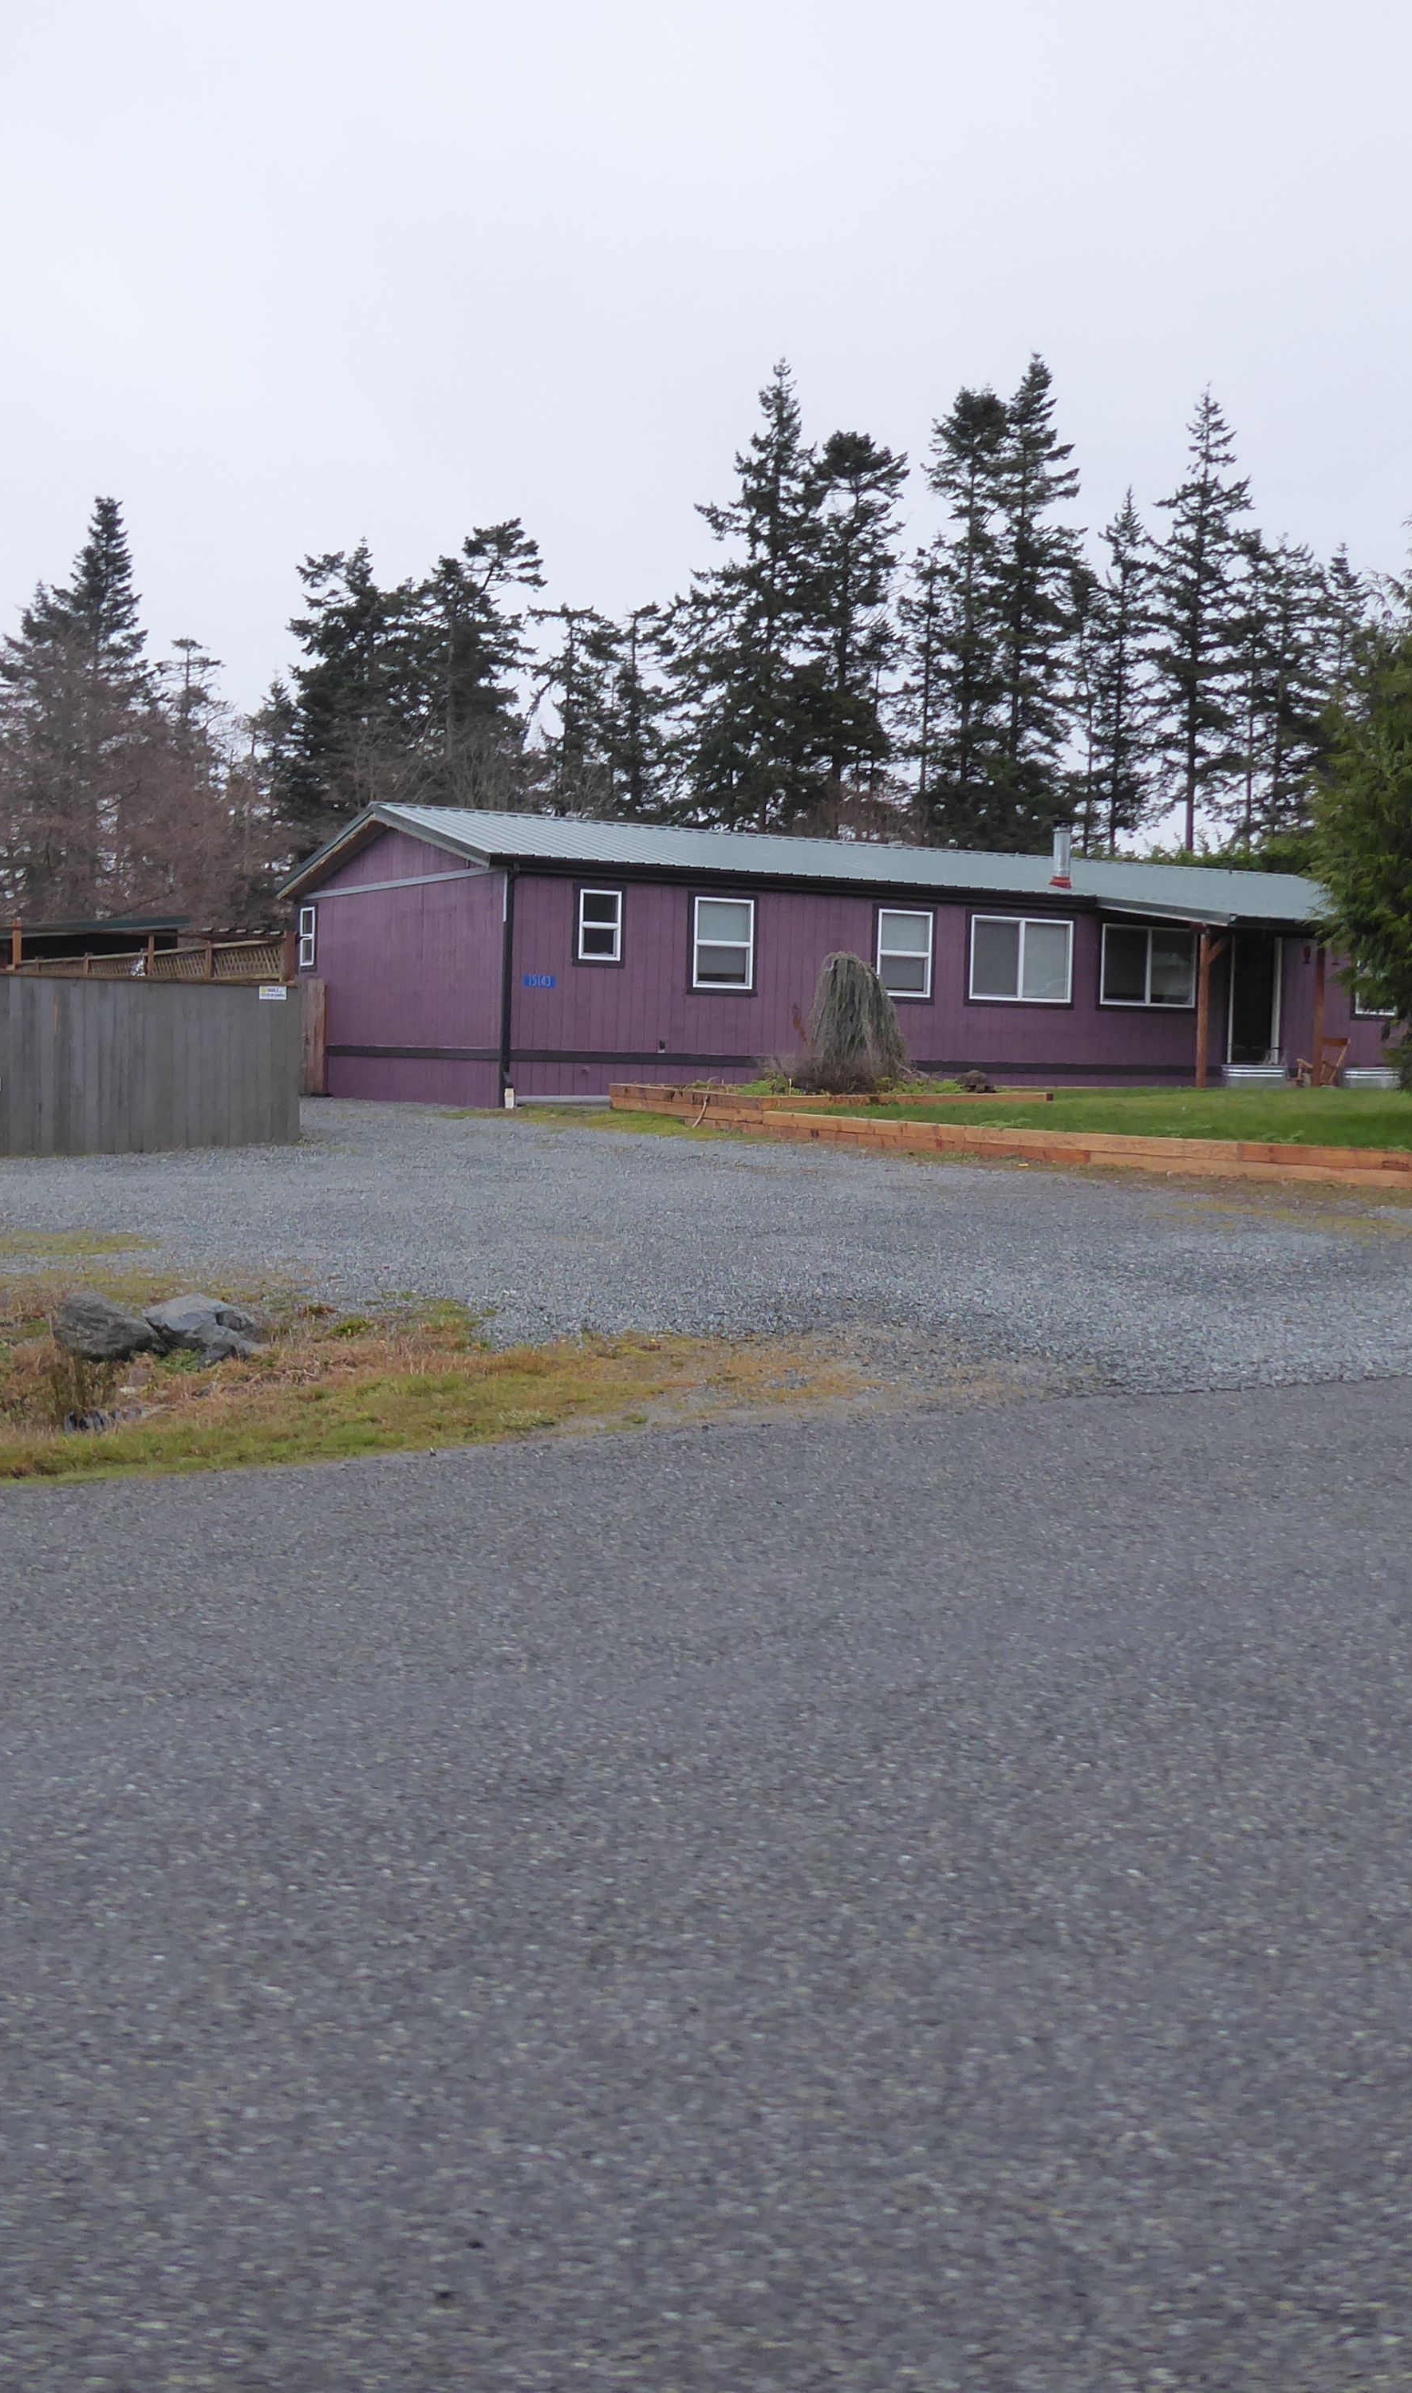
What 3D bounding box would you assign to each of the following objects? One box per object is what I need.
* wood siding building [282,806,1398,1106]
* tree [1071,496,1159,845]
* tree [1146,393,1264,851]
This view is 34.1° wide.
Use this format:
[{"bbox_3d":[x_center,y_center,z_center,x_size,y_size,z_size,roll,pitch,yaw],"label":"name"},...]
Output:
[{"bbox_3d":[3.668,-3.607,37.767,19.100,4.300,9.065,0,4,-29],"label":"wood siding building"},{"bbox_3d":[13.220,-13.124,75.242,3.008,19.424,3.008,2,3,10],"label":"tree"},{"bbox_3d":[15.496,-14.137,72.229,3.851,21.949,3.851,3,4,12],"label":"tree"}]

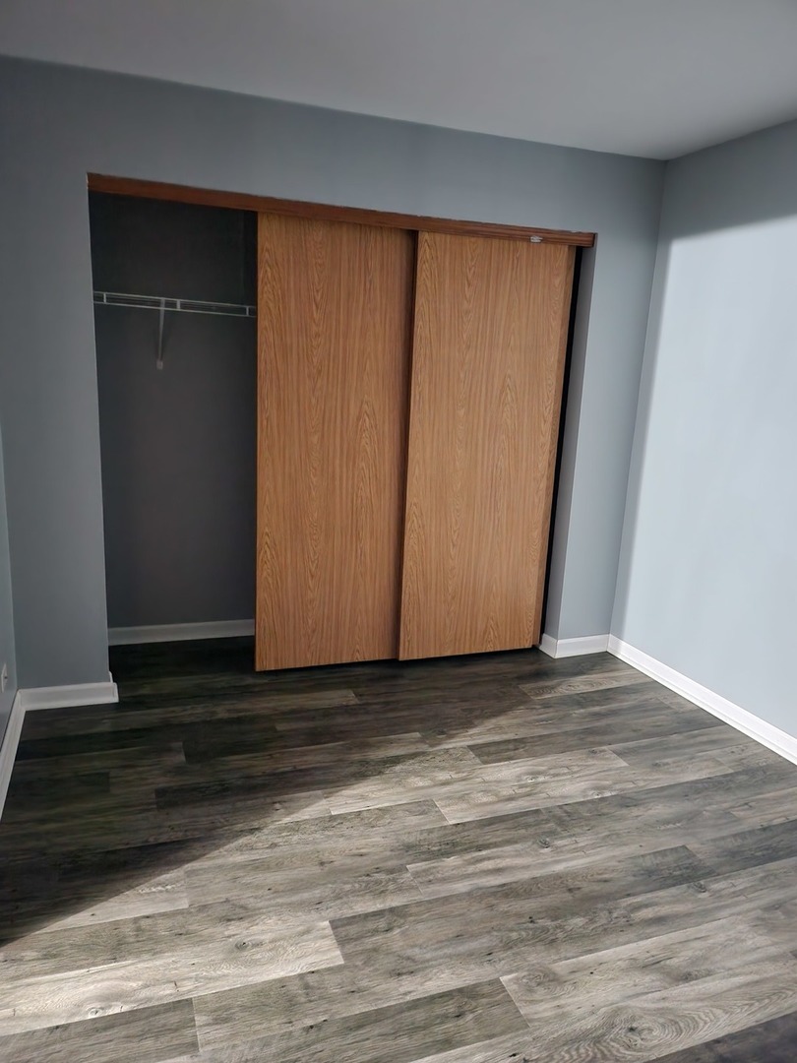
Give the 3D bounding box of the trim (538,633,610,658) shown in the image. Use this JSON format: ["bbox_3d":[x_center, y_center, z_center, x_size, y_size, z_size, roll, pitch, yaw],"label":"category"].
[{"bbox_3d":[0.965,0.598,3.988,0.347,0.092,0.144,-2,13,-20],"label":"trim"}]

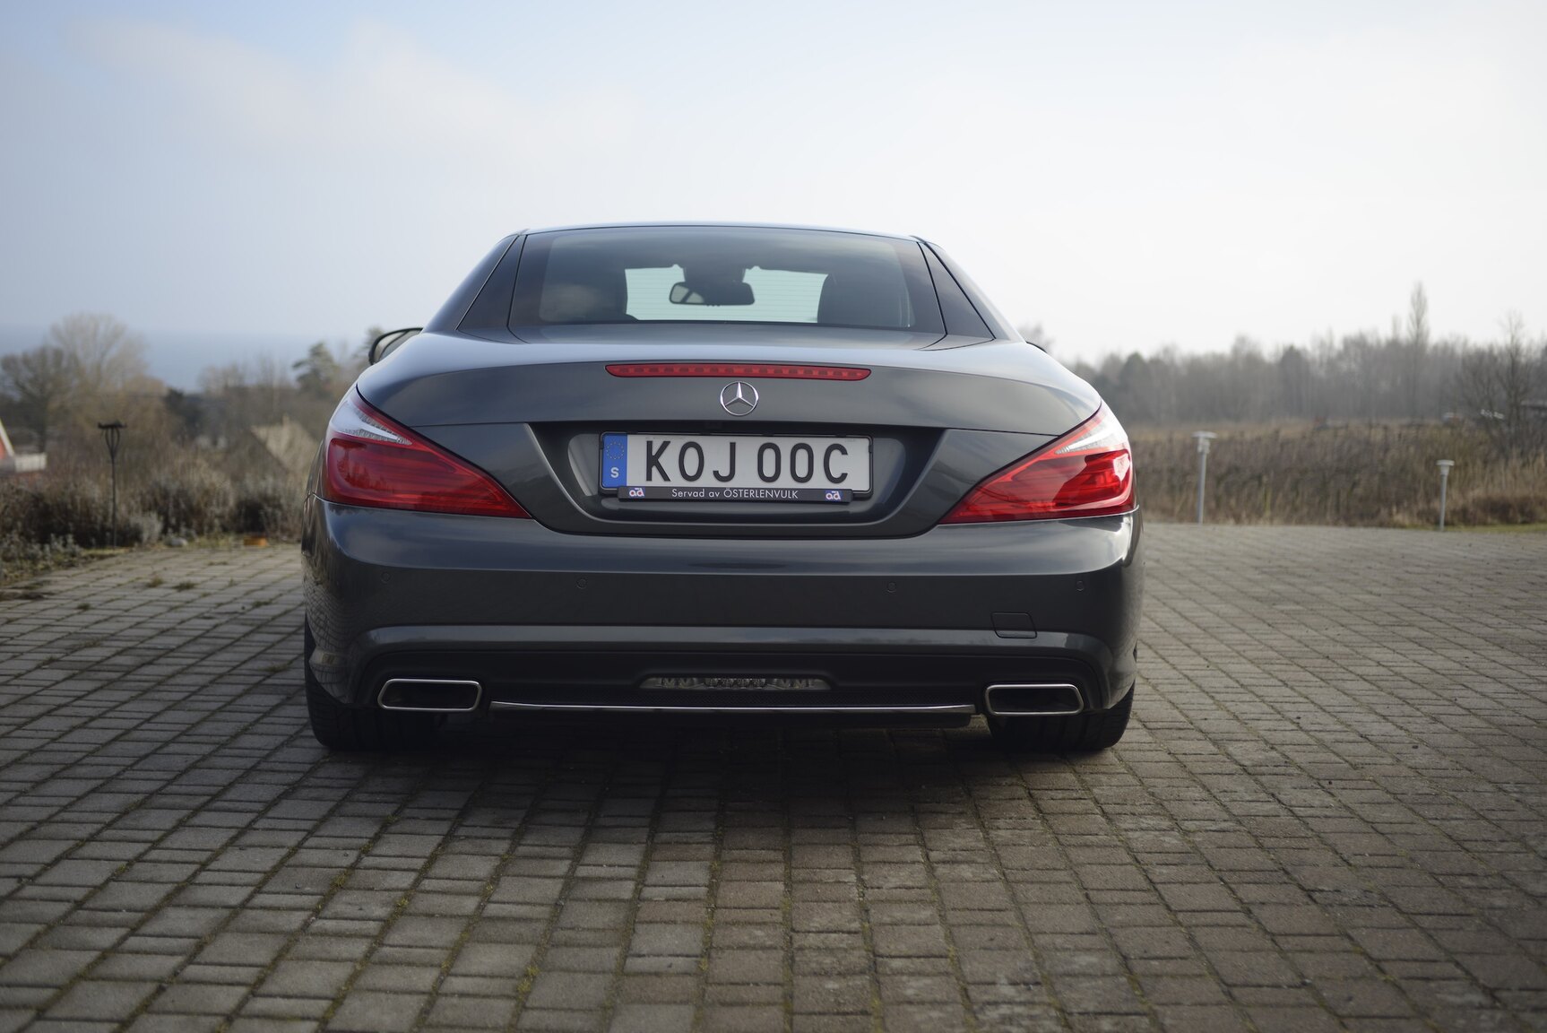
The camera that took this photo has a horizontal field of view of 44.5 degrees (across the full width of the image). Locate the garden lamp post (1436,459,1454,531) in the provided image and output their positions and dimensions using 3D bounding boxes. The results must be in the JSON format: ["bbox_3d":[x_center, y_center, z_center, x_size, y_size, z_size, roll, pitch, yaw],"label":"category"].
[{"bbox_3d":[5.747,-0.179,16.200,0.158,0.620,0.158,1,5,0],"label":"garden lamp post"}]

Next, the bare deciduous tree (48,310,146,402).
[{"bbox_3d":[-40.082,-7.982,112.000,6.100,8.400,6.100,1,5,0],"label":"bare deciduous tree"}]

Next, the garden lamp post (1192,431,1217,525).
[{"bbox_3d":[2.779,-0.234,12.200,0.160,0.630,0.160,1,5,0],"label":"garden lamp post"}]

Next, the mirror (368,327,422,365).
[{"bbox_3d":[-1.121,-0.503,5.810,0.240,0.160,0.150,1,6,-6],"label":"mirror"}]

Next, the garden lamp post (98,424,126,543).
[{"bbox_3d":[-3.130,-0.149,8.950,0.135,0.600,0.135,1,5,0],"label":"garden lamp post"}]

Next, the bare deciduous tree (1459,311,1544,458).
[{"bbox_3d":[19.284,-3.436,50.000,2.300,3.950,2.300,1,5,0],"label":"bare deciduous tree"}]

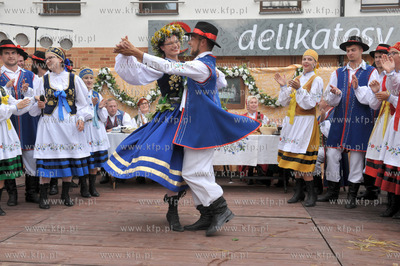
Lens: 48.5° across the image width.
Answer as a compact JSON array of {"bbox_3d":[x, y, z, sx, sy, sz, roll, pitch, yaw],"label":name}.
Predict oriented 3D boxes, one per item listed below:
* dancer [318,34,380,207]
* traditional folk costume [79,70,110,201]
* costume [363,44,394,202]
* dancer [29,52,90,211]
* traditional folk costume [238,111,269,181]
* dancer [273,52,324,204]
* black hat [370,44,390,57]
[{"bbox_3d":[1.690,-0.136,4.932,0.620,1.870,0.460,2,3,37],"label":"dancer"},{"bbox_3d":[-1.325,-0.015,5.379,0.500,1.570,0.420,-1,3,-27],"label":"traditional folk costume"},{"bbox_3d":[2.163,-0.131,5.285,0.580,1.830,0.440,2,3,40],"label":"costume"},{"bbox_3d":[-1.513,-0.071,4.818,0.610,1.730,0.450,0,3,-14],"label":"dancer"},{"bbox_3d":[0.777,0.196,6.450,0.480,1.000,0.550,0,3,3],"label":"traditional folk costume"},{"bbox_3d":[1.124,-0.069,4.960,0.500,1.730,0.500,3,4,45],"label":"dancer"},{"bbox_3d":[2.184,-0.975,5.300,0.310,0.130,0.340,2,3,40],"label":"black hat"}]

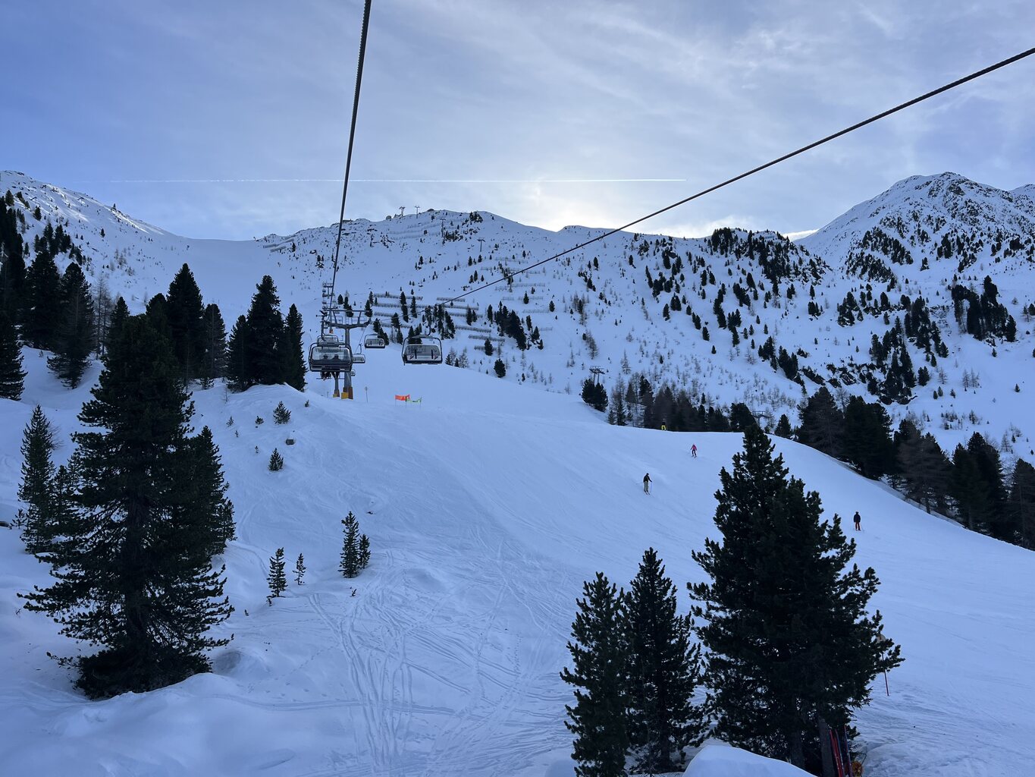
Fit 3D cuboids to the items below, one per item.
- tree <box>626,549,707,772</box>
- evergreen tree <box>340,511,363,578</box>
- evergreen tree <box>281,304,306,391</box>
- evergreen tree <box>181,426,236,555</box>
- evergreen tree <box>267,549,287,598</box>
[{"bbox_3d":[3.885,6.991,20.356,2.080,5.520,2.080,-3,-8,10],"label":"tree"},{"bbox_3d":[-6.431,6.017,30.161,0.890,2.499,0.890,0,-8,-12],"label":"evergreen tree"},{"bbox_3d":[-23.800,-4.418,82.613,2.559,9.516,2.687,0,-8,-16],"label":"evergreen tree"},{"bbox_3d":[-13.659,4.455,34.341,2.358,5.600,2.287,-2,-7,0],"label":"evergreen tree"},{"bbox_3d":[-9.130,7.004,29.614,0.770,1.871,0.747,-2,-7,0],"label":"evergreen tree"}]

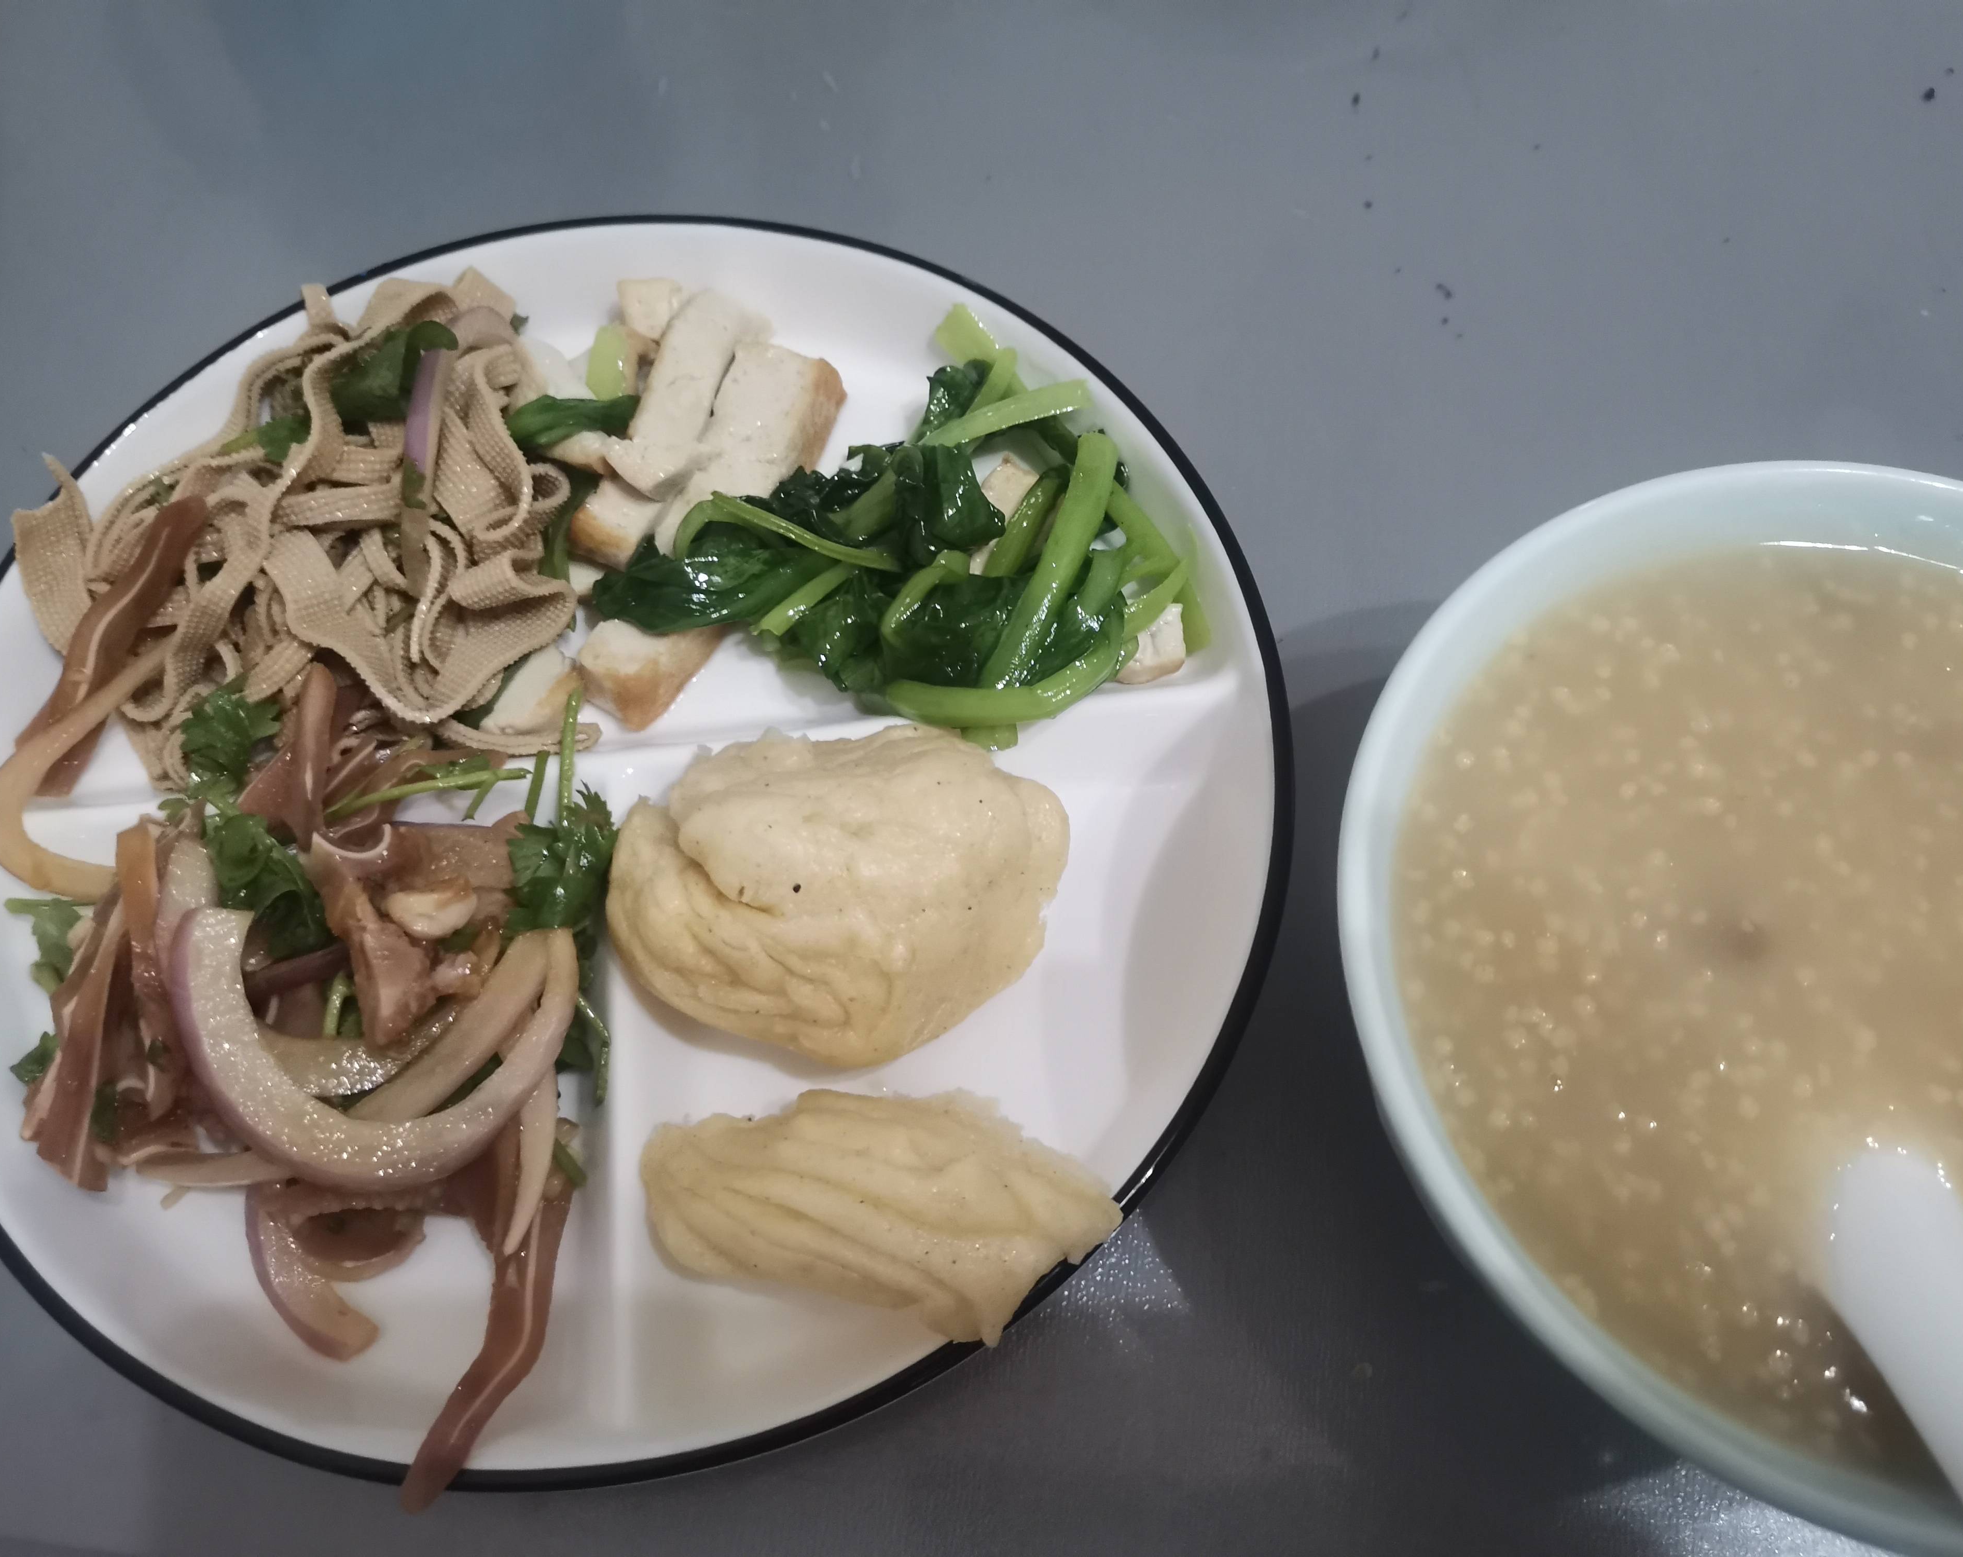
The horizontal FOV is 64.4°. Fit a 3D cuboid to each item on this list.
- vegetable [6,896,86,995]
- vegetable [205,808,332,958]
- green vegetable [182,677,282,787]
[{"bbox_3d":[-0.164,0.029,0.273,0.011,0.011,0.014,-18,66,-8],"label":"vegetable"},{"bbox_3d":[-0.121,0.018,0.265,0.015,0.015,0.022,-33,69,-14],"label":"vegetable"},{"bbox_3d":[-0.133,-0.008,0.277,0.013,0.013,0.019,0,65,0],"label":"green vegetable"}]

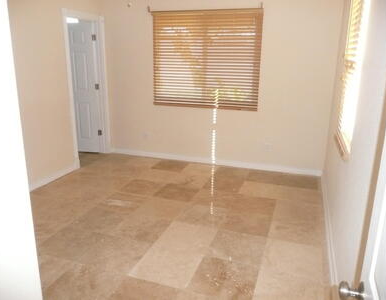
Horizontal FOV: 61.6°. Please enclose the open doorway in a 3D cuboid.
[{"bbox_3d":[-1.560,-0.860,4.785,0.150,2.130,0.890,6,17,18],"label":"open doorway"}]

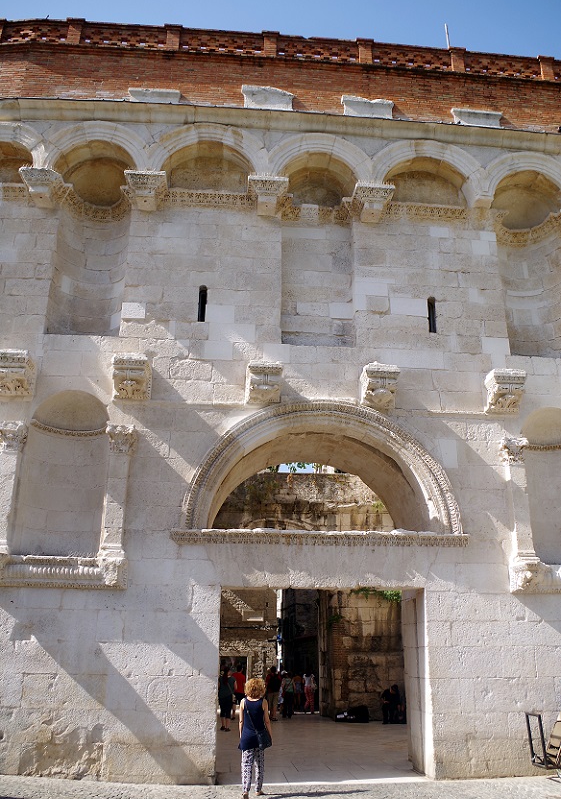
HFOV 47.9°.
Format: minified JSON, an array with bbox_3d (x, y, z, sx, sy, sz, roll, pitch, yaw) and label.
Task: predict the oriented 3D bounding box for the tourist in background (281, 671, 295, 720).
[{"bbox_3d":[0.279,10.622,22.696,0.480,1.535,0.340,2,-21,-3],"label":"tourist in background"}]

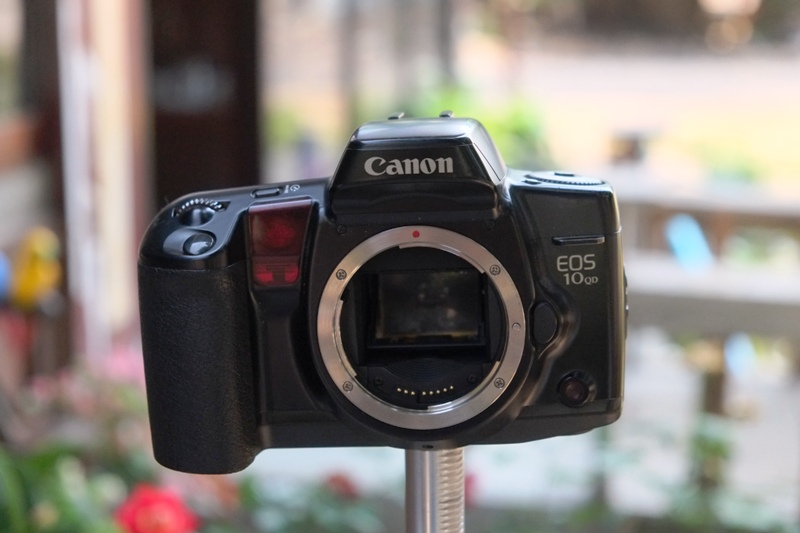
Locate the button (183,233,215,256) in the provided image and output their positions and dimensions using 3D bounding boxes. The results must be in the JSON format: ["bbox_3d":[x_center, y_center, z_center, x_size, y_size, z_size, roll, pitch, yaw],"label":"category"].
[{"bbox_3d":[-0.062,-0.006,0.440,0.010,0.003,0.010,-10,42,7],"label":"button"}]

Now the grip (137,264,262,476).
[{"bbox_3d":[-0.063,0.031,0.458,0.036,0.066,0.040,-2,10,6],"label":"grip"}]

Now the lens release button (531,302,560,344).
[{"bbox_3d":[0.046,0.018,0.446,0.008,0.013,0.004,-2,10,6],"label":"lens release button"}]

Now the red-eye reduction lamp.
[{"bbox_3d":[-0.037,-0.007,0.449,0.021,0.027,0.008,-2,10,6],"label":"red-eye reduction lamp"}]

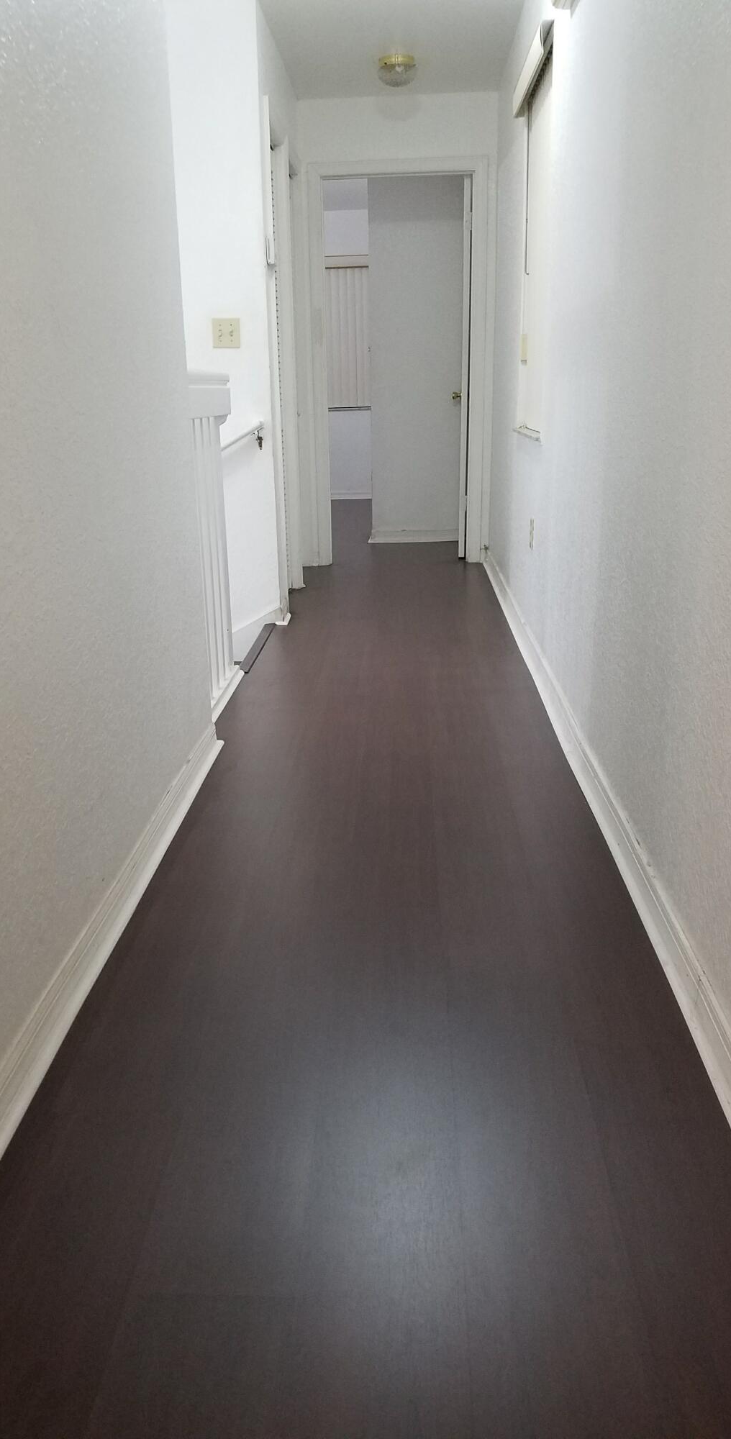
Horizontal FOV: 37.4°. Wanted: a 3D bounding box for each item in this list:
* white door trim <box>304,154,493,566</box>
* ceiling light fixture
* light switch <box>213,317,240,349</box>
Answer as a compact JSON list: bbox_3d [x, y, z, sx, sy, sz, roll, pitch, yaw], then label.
[{"bbox_3d":[0.186,-1.934,6.017,0.955,2.126,0.120,0,17,2],"label":"white door trim"},{"bbox_3d":[0.149,-2.981,4.989,0.182,0.108,0.182,0,17,2],"label":"ceiling light fixture"},{"bbox_3d":[-0.564,-1.565,4.383,0.115,0.115,0.015,0,17,2],"label":"light switch"}]

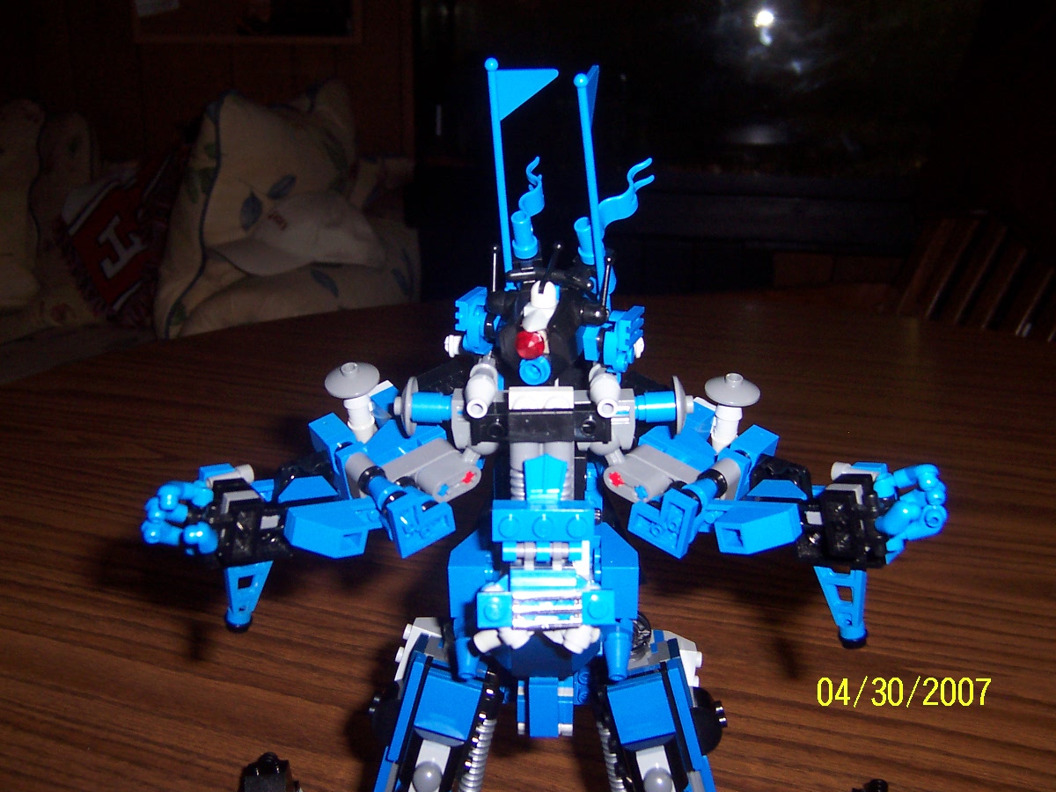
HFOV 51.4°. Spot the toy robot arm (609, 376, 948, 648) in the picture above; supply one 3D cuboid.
[{"bbox_3d":[0.059,0.028,0.299,0.081,0.049,0.070,1,18,0],"label":"toy robot arm"}]

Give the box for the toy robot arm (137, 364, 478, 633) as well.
[{"bbox_3d":[-0.054,0.025,0.300,0.081,0.051,0.068,1,18,0],"label":"toy robot arm"}]

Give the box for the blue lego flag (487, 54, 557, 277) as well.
[{"bbox_3d":[0.000,-0.053,0.283,0.018,0.065,0.004,5,31,13],"label":"blue lego flag"}]

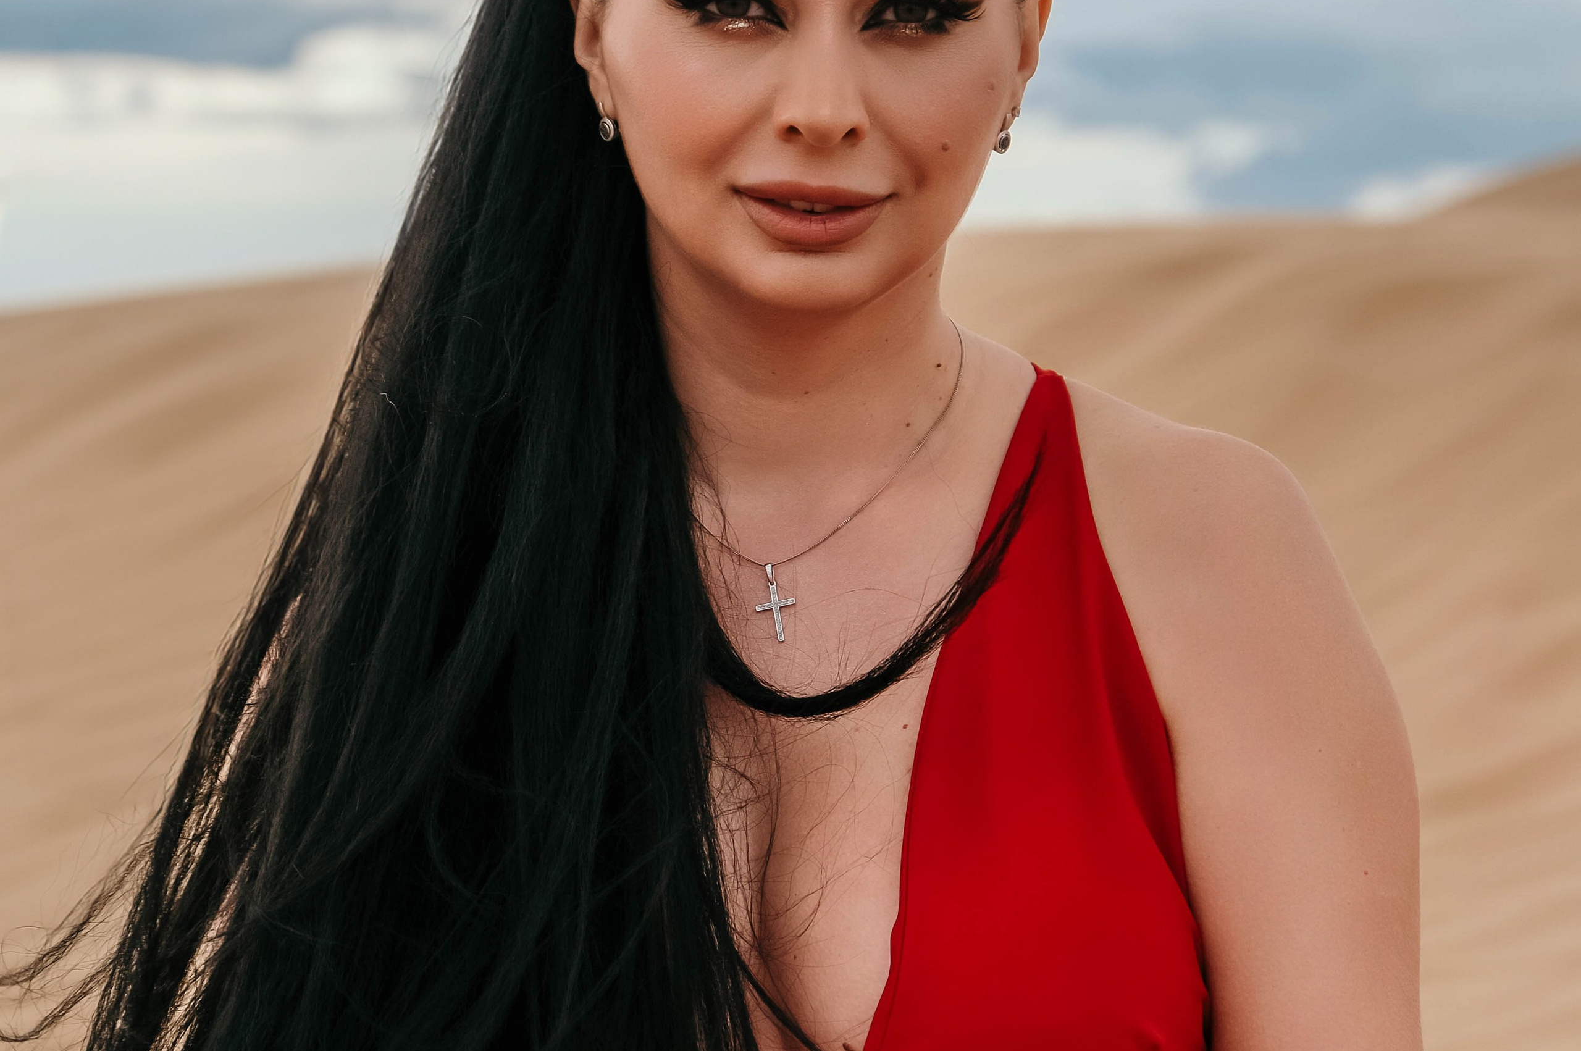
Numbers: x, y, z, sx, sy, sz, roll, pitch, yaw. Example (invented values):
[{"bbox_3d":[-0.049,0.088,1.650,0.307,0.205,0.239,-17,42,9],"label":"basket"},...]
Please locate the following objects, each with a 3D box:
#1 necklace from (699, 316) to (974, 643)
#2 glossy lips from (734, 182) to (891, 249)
[{"bbox_3d":[0.002,-0.018,1.865,0.125,0.117,0.120,0,2,3],"label":"necklace"},{"bbox_3d":[0.007,-0.106,1.770,0.053,0.022,0.020,2,6,-3],"label":"glossy lips"}]

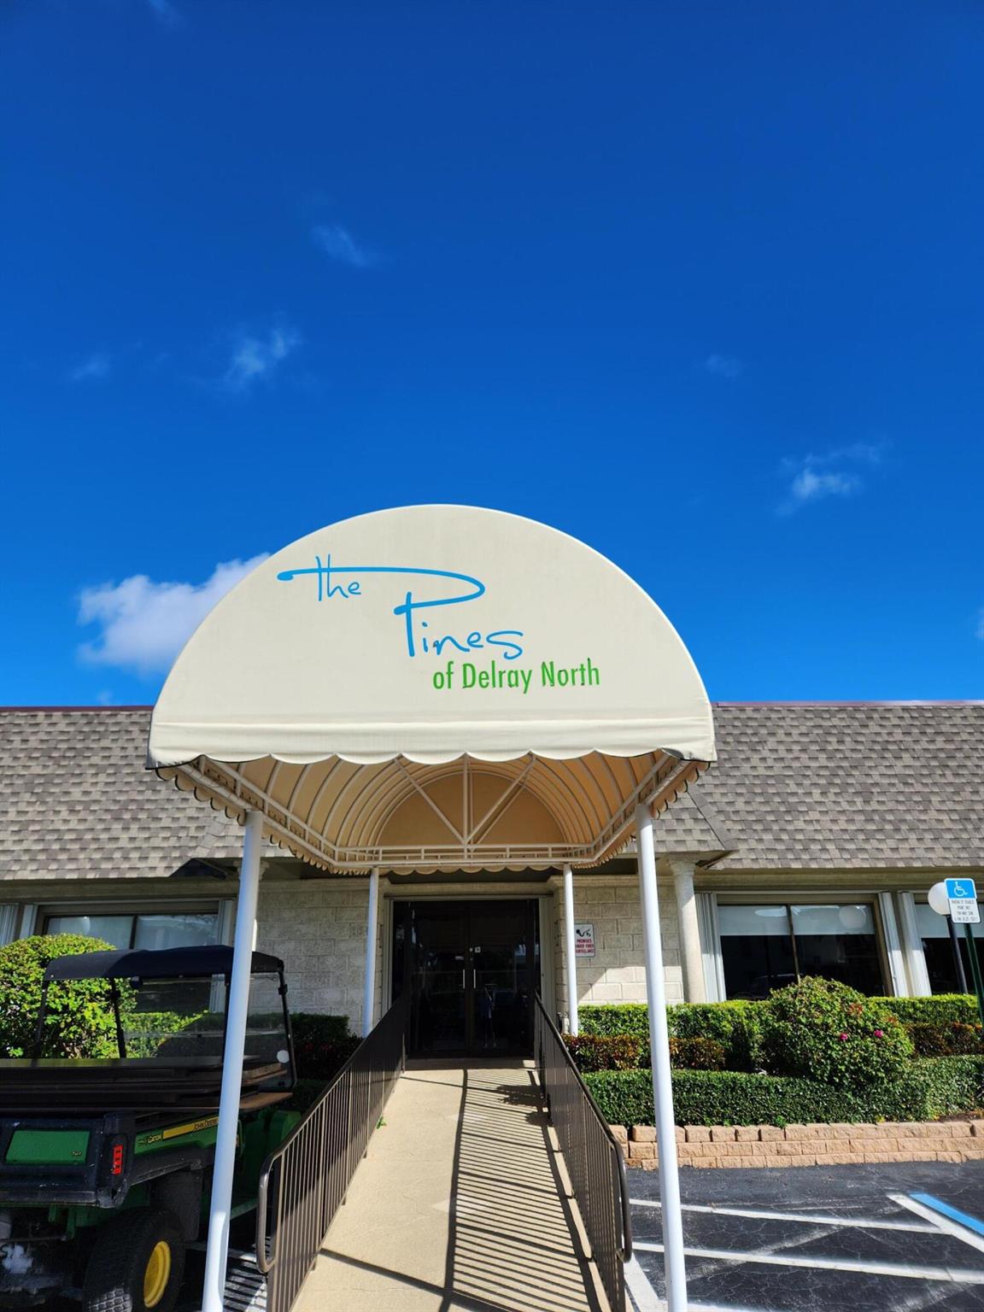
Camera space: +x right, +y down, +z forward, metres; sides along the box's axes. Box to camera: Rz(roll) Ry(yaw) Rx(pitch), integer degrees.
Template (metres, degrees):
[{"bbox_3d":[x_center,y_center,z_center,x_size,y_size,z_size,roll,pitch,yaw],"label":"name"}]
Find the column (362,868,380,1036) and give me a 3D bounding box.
[{"bbox_3d":[-1.394,3.744,10.027,0.100,2.560,0.100,-1,-19,0],"label":"column"}]

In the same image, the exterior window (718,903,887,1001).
[{"bbox_3d":[4.219,4.096,11.913,2.160,1.400,0.120,-1,-19,0],"label":"exterior window"}]

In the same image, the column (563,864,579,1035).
[{"bbox_3d":[0.927,3.723,10.033,0.100,2.560,0.100,-1,-19,0],"label":"column"}]

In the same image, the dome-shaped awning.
[{"bbox_3d":[-0.255,0.980,7.267,2.450,1.420,7.100,-1,-19,0],"label":"dome-shaped awning"}]

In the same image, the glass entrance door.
[{"bbox_3d":[-0.363,4.773,12.950,2.200,2.190,0.100,-1,-19,0],"label":"glass entrance door"}]

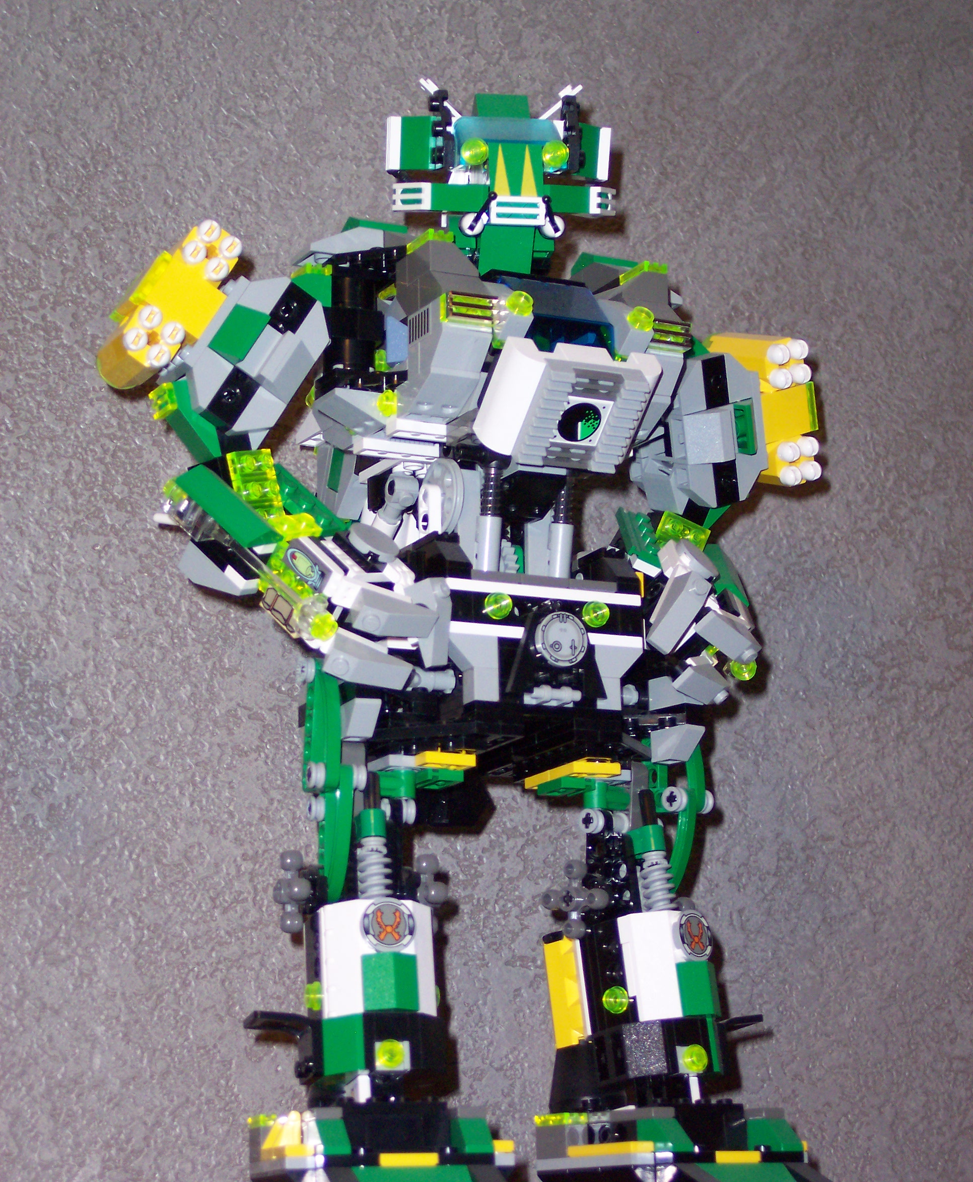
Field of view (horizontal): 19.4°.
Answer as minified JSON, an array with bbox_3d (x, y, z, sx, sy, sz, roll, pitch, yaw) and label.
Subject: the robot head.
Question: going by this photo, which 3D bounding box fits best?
[{"bbox_3d":[0.004,-0.122,0.848,0.065,0.055,0.043,2,-6,-11],"label":"robot head"}]

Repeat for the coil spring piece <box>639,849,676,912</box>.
[{"bbox_3d":[0.053,0.090,0.873,0.010,0.020,0.010,-6,-12,-1],"label":"coil spring piece"}]

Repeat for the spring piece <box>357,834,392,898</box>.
[{"bbox_3d":[-0.032,0.082,0.834,0.010,0.020,0.010,-3,-12,-1],"label":"spring piece"}]

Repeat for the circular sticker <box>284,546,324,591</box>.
[{"bbox_3d":[-0.053,-0.007,0.824,0.002,0.011,0.014,-38,-74,26],"label":"circular sticker"}]

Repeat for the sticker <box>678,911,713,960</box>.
[{"bbox_3d":[0.062,0.104,0.859,0.003,0.016,0.016,-18,-16,40],"label":"sticker"}]

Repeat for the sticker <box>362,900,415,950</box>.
[{"bbox_3d":[-0.028,0.096,0.819,0.016,0.016,0.003,3,-9,-18],"label":"sticker"}]

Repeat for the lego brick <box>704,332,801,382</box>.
[{"bbox_3d":[0.087,-0.075,0.933,0.016,0.016,0.030,-15,16,-30],"label":"lego brick"}]

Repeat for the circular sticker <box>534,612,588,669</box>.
[{"bbox_3d":[0.022,0.014,0.837,0.016,0.016,0.003,5,-11,-26],"label":"circular sticker"}]

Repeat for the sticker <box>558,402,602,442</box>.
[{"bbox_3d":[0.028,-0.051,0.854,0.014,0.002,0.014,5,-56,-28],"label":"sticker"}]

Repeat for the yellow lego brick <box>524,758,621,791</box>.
[{"bbox_3d":[0.026,0.056,0.865,0.016,0.003,0.031,5,-14,-25],"label":"yellow lego brick"}]

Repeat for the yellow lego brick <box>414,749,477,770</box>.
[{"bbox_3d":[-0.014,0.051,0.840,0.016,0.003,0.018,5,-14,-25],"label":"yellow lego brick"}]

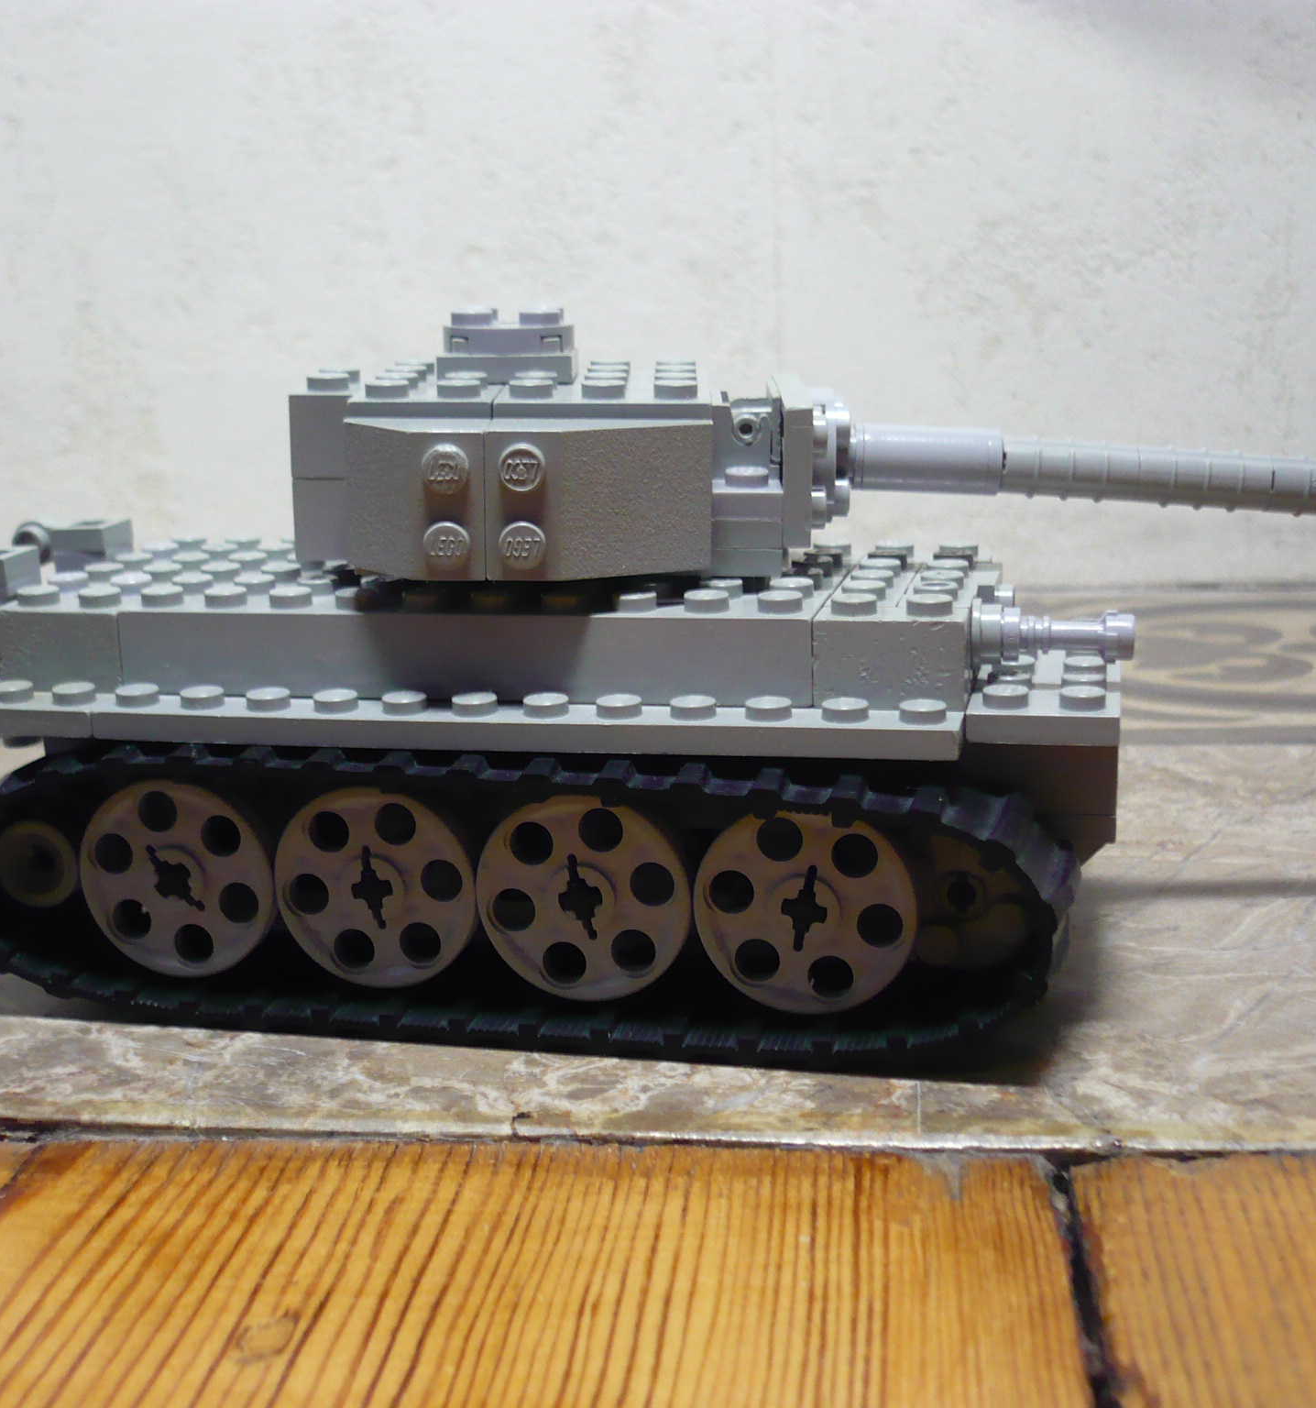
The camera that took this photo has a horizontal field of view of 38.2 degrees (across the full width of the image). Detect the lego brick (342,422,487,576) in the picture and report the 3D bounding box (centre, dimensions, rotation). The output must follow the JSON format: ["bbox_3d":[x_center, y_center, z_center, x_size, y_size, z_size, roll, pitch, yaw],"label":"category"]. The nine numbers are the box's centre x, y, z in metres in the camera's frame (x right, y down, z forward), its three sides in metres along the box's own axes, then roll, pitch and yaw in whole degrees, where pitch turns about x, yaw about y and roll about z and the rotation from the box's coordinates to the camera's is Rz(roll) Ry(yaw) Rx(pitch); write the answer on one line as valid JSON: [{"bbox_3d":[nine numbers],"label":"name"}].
[{"bbox_3d":[-0.026,-0.022,0.204,0.016,0.016,0.011,0,15,0],"label":"lego brick"}]

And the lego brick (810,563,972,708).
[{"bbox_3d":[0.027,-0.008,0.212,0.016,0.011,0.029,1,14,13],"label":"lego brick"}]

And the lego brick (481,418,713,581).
[{"bbox_3d":[-0.006,-0.022,0.204,0.024,0.016,0.011,0,15,0],"label":"lego brick"}]

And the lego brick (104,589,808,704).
[{"bbox_3d":[-0.022,-0.007,0.213,0.080,0.011,0.008,1,14,13],"label":"lego brick"}]

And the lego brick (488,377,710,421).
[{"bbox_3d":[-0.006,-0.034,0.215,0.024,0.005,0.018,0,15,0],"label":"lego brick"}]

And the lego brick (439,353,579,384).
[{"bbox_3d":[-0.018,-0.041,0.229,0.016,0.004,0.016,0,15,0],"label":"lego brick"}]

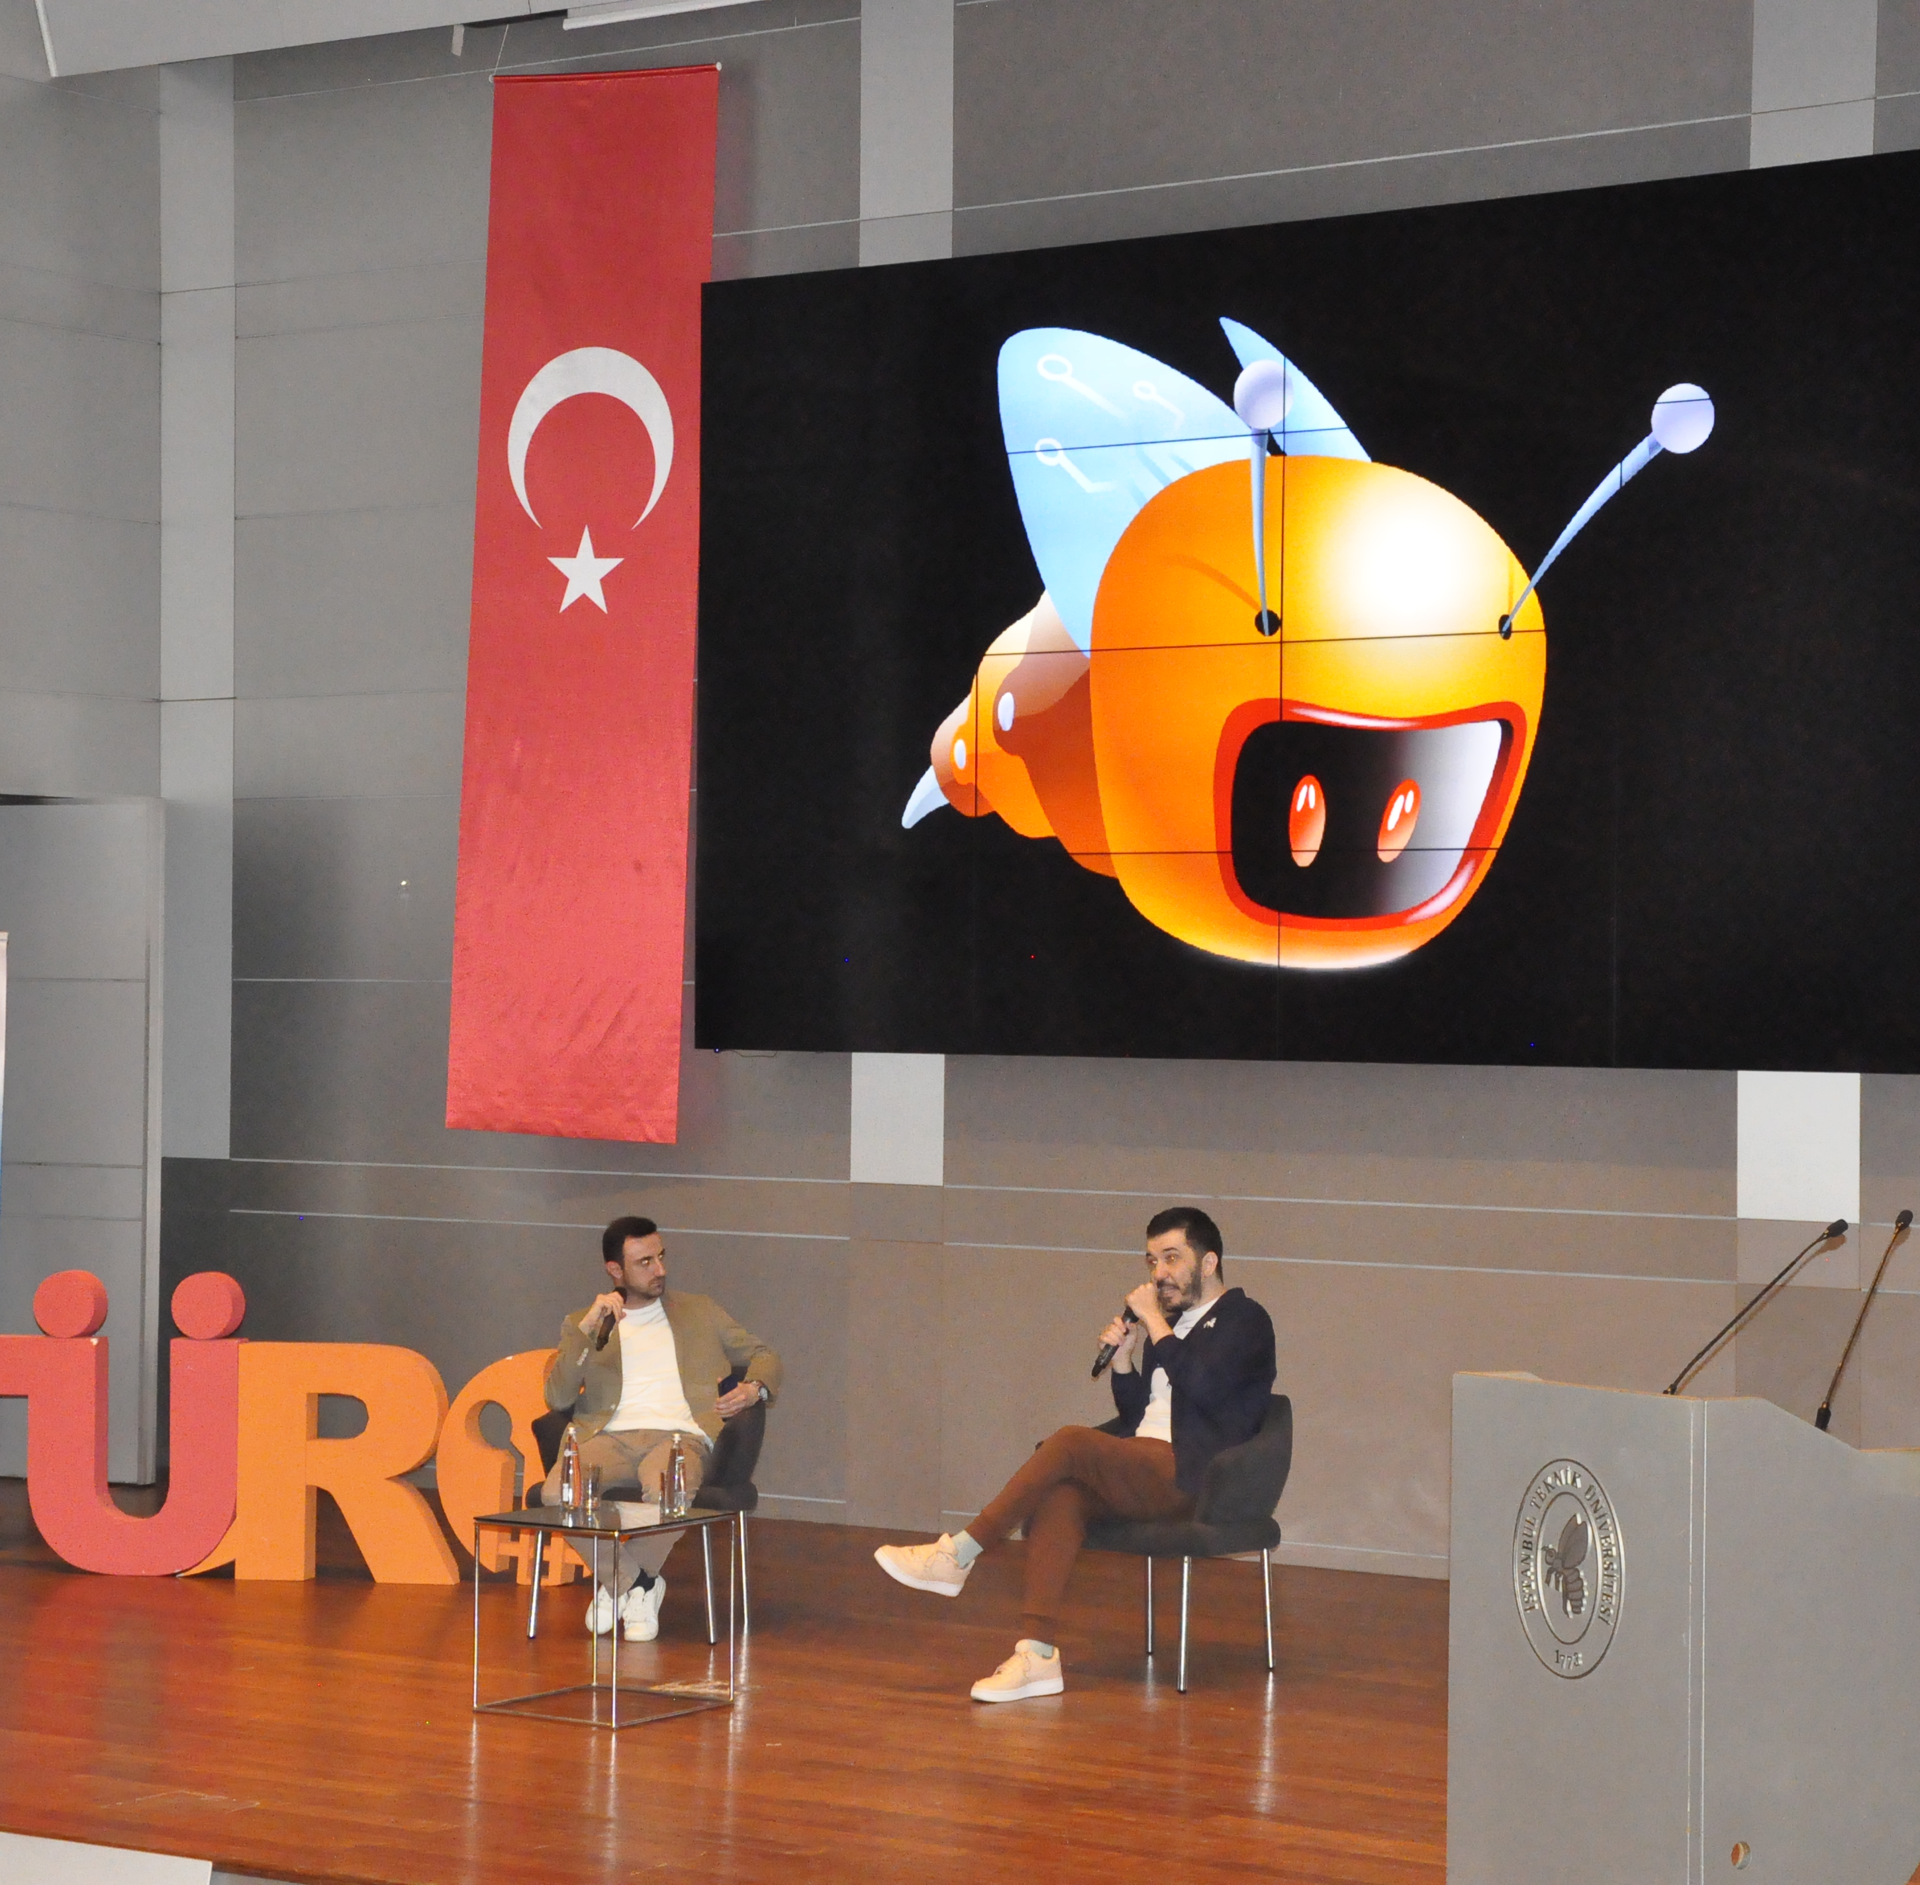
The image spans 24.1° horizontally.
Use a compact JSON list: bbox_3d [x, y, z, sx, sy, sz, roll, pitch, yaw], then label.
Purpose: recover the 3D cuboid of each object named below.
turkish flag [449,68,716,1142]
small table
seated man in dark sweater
[{"bbox_3d":[-1.385,-1.230,16.520,1.060,3.920,0.060,2,0,33],"label":"turkish flag"},{"bbox_3d":[-0.928,1.750,11.810,0.490,0.495,0.490,0,-1,35],"label":"small table"},{"bbox_3d":[0.316,1.365,12.200,1.080,1.300,0.640,1,-1,-38],"label":"seated man in dark sweater"}]

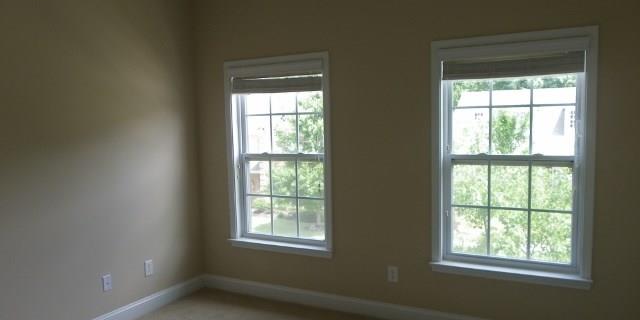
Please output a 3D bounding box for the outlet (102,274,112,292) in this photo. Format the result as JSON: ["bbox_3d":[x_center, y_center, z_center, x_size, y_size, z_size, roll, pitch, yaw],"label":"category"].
[{"bbox_3d":[-1.560,0.911,3.541,0.012,0.118,0.073,1,5,28],"label":"outlet"}]

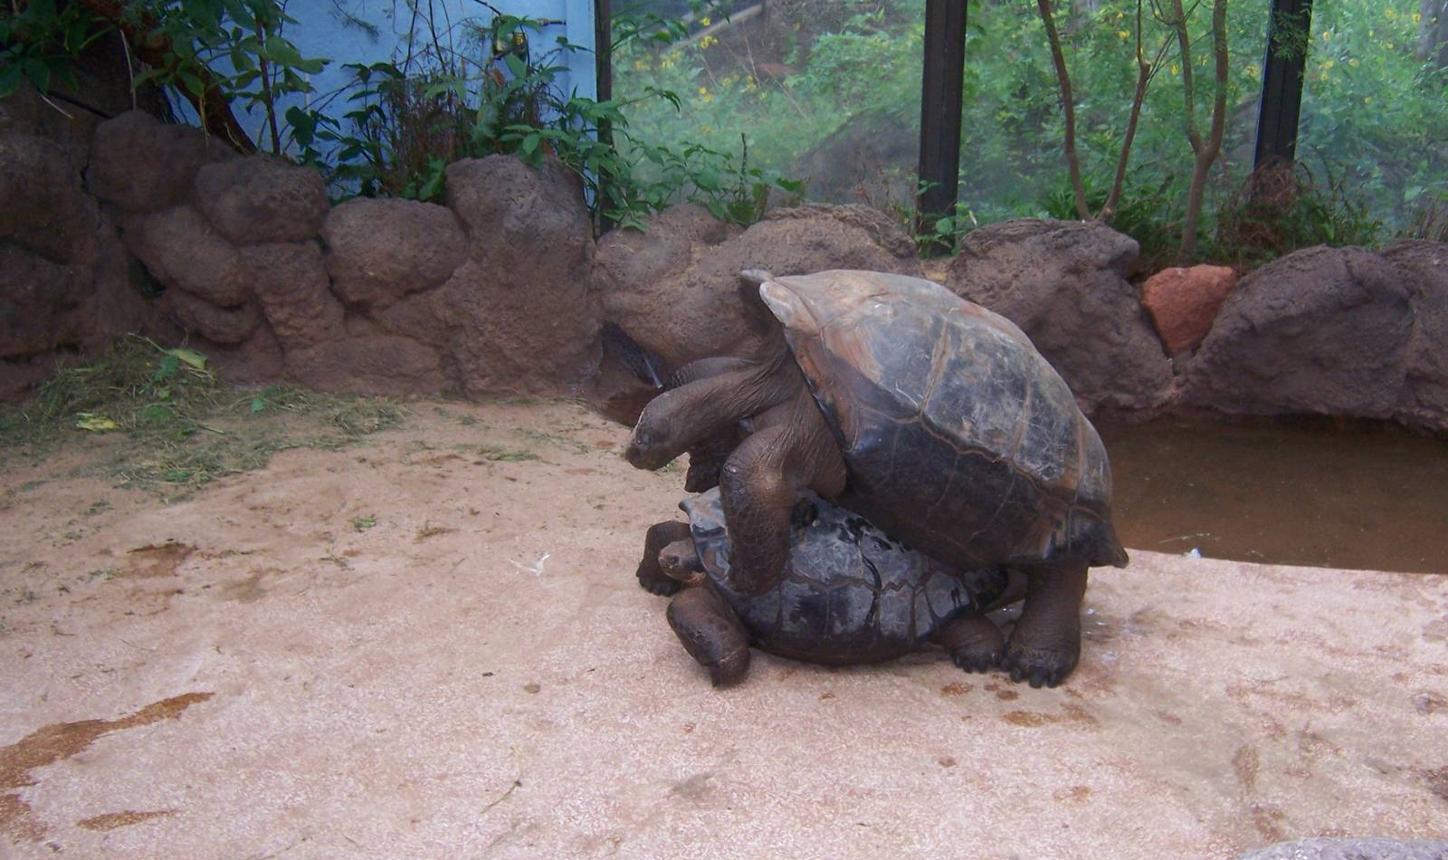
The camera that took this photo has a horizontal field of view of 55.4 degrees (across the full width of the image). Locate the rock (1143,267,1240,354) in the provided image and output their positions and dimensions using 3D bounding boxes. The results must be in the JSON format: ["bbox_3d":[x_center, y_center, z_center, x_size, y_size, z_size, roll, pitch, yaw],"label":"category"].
[{"bbox_3d":[1.931,-0.501,5.734,0.359,0.364,0.289,1,16,0],"label":"rock"}]

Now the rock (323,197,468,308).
[{"bbox_3d":[-1.341,-0.726,5.655,0.557,0.435,0.419,1,16,0],"label":"rock"}]

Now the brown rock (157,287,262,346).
[{"bbox_3d":[-2.107,-0.466,5.676,0.388,0.221,0.264,1,16,0],"label":"brown rock"}]

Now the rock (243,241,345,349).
[{"bbox_3d":[-1.768,-0.555,5.666,0.379,0.431,0.344,1,16,0],"label":"rock"}]

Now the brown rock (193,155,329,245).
[{"bbox_3d":[-1.900,-0.947,5.675,0.509,0.357,0.362,1,16,0],"label":"brown rock"}]

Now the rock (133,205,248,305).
[{"bbox_3d":[-2.186,-0.714,5.671,0.430,0.403,0.354,1,16,0],"label":"rock"}]

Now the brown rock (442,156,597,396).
[{"bbox_3d":[-0.825,-0.627,5.633,0.606,0.959,0.572,1,16,0],"label":"brown rock"}]

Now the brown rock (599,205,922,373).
[{"bbox_3d":[0.130,-0.590,5.696,1.326,0.671,0.708,1,16,0],"label":"brown rock"}]

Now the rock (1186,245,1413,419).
[{"bbox_3d":[2.361,-0.406,5.693,0.824,0.688,0.602,1,16,0],"label":"rock"}]

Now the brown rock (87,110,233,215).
[{"bbox_3d":[-2.349,-1.123,5.793,0.569,0.421,0.416,-2,16,-10],"label":"brown rock"}]

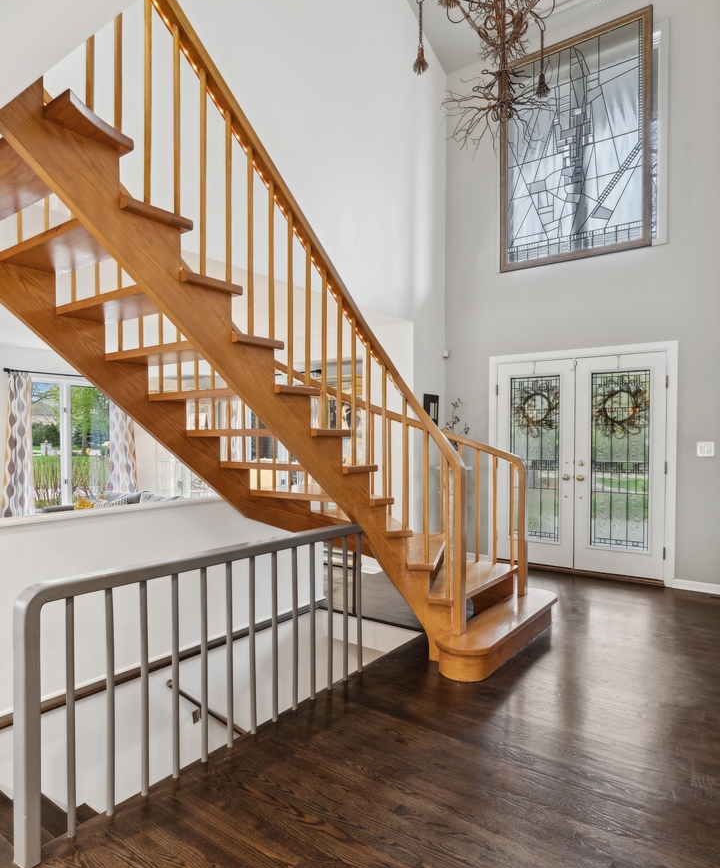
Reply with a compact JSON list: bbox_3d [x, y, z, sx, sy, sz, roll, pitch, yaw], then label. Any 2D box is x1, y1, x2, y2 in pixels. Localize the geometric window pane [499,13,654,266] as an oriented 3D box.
[{"bbox_3d":[1.980,-2.664,5.352,1.391,2.063,0.050,1,1,37],"label":"geometric window pane"}]

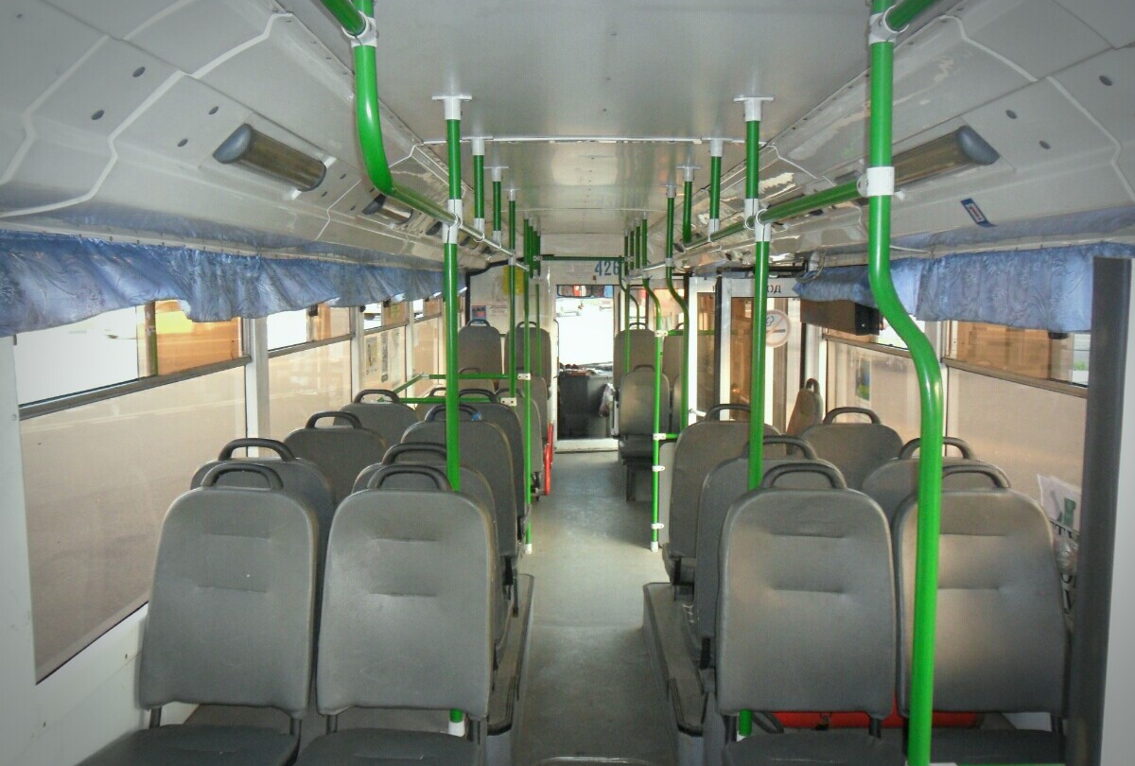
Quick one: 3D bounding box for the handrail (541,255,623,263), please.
[{"bbox_3d":[0.131,-1.093,7.796,0.750,0.037,0.037,0,6,0],"label":"handrail"}]

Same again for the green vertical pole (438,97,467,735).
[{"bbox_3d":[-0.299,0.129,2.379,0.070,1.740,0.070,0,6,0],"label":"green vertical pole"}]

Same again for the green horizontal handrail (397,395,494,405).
[{"bbox_3d":[-0.654,0.087,4.639,0.590,0.040,0.040,0,6,0],"label":"green horizontal handrail"}]

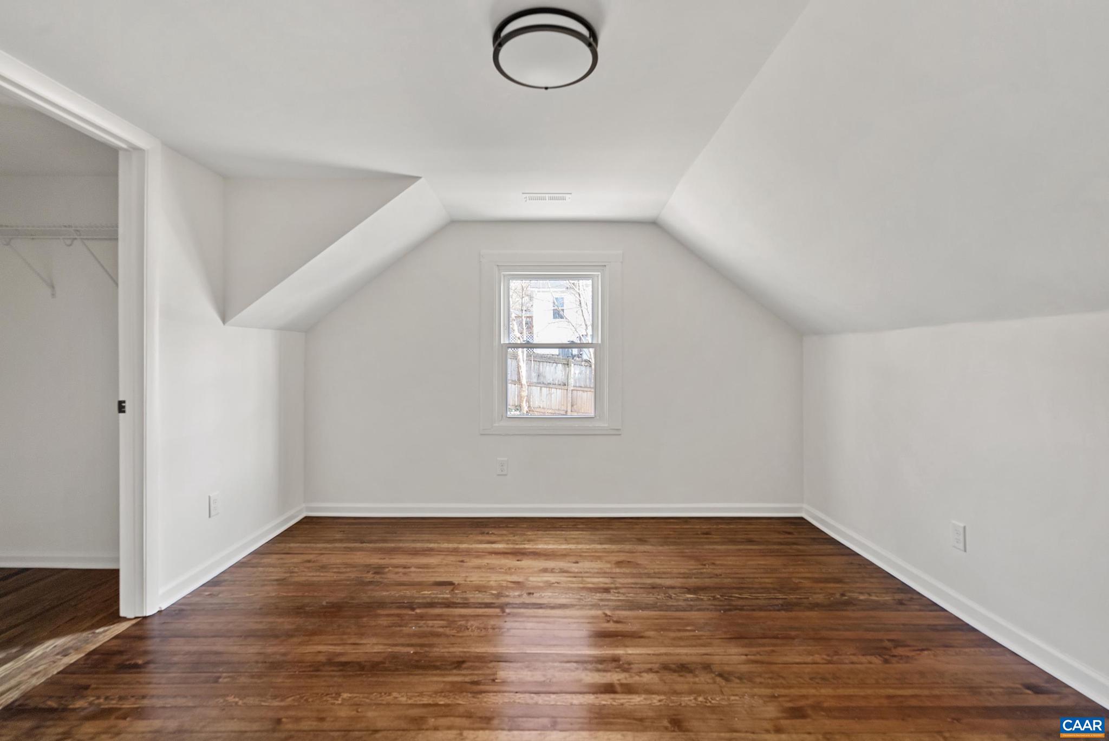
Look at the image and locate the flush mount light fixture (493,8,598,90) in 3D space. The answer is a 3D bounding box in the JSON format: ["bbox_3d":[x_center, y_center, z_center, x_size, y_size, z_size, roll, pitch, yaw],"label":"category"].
[{"bbox_3d":[-0.028,-1.010,1.580,0.330,0.070,0.330,0,1,0],"label":"flush mount light fixture"}]

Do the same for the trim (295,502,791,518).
[{"bbox_3d":[0.000,0.995,3.510,3.550,0.108,0.020,0,1,0],"label":"trim"}]

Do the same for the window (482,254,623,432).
[{"bbox_3d":[-0.022,-0.198,3.530,1.000,1.300,0.100,0,1,0],"label":"window"}]

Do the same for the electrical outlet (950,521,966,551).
[{"bbox_3d":[1.771,0.728,2.163,0.010,0.115,0.071,0,1,0],"label":"electrical outlet"}]

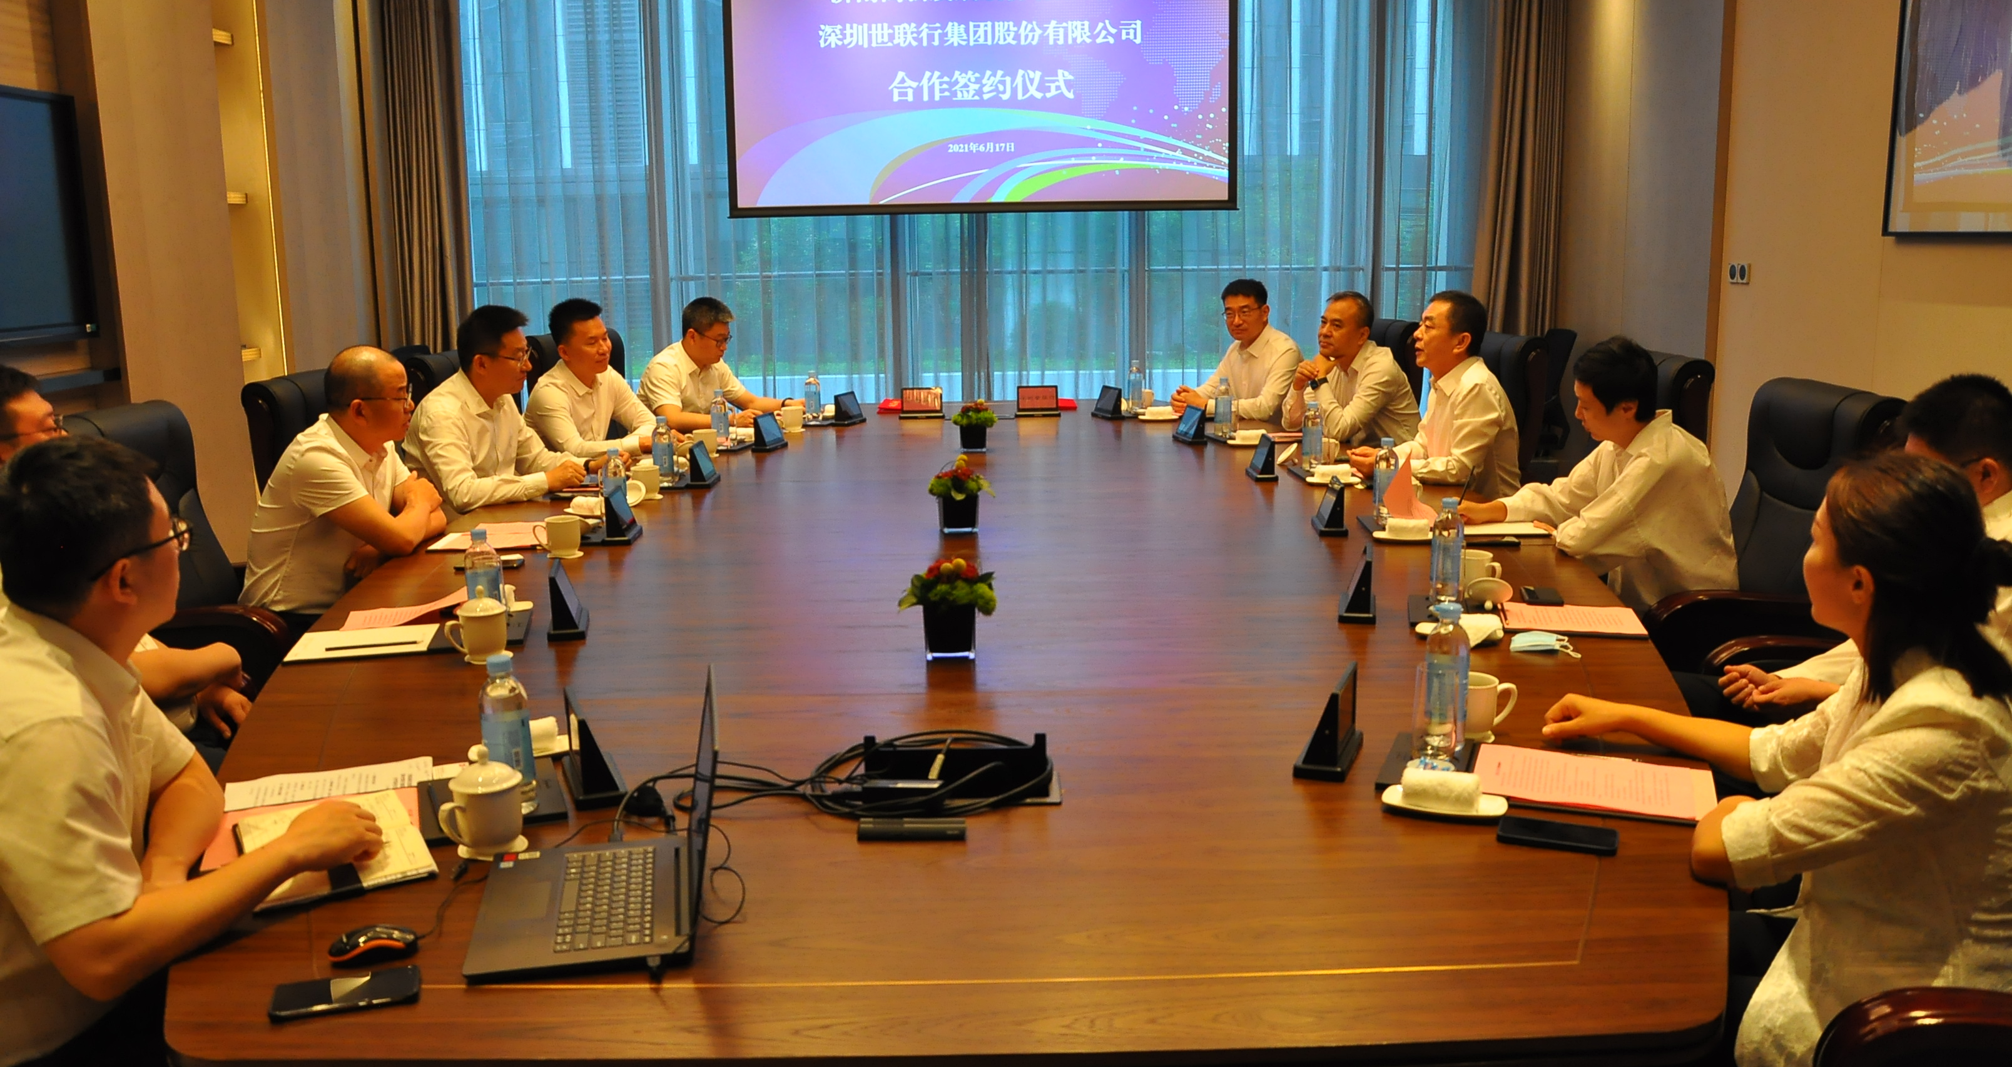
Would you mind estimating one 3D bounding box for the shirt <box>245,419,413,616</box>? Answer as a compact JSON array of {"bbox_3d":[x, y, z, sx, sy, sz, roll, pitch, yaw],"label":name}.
[{"bbox_3d":[-1.708,-0.042,3.830,0.380,0.530,0.460,1,11,7],"label":"shirt"}]

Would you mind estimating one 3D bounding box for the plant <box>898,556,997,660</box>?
[{"bbox_3d":[-0.110,0.136,2.868,0.185,0.183,0.170,-1,11,0],"label":"plant"}]

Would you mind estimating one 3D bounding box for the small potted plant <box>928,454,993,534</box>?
[{"bbox_3d":[-0.122,-0.109,4.078,0.173,0.203,0.163,-1,11,0],"label":"small potted plant"}]

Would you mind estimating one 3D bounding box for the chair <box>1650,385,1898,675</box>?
[{"bbox_3d":[1.654,0.246,3.537,0.670,1.155,0.660,-1,11,0],"label":"chair"}]

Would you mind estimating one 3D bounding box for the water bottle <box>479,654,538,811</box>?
[{"bbox_3d":[-0.653,0.263,1.976,0.066,0.217,0.066,-1,11,0],"label":"water bottle"}]

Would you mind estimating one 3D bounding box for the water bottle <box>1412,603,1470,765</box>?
[{"bbox_3d":[0.631,0.211,2.149,0.066,0.217,0.066,-1,11,0],"label":"water bottle"}]

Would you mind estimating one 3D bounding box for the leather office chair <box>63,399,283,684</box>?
[{"bbox_3d":[-2.041,0.229,3.993,0.751,1.126,0.672,-1,11,-2],"label":"leather office chair"}]

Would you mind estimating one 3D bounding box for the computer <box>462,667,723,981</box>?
[{"bbox_3d":[-0.473,0.327,1.748,0.272,0.246,0.334,-3,11,-12],"label":"computer"}]

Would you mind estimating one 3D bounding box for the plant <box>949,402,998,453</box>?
[{"bbox_3d":[-0.116,-0.402,5.623,0.168,0.188,0.158,-1,11,0],"label":"plant"}]

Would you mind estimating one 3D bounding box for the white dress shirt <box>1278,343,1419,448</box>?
[{"bbox_3d":[1.355,-0.454,5.775,0.514,0.573,0.514,-5,12,-20],"label":"white dress shirt"}]

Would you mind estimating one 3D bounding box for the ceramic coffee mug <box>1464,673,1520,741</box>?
[{"bbox_3d":[0.740,0.266,2.339,0.117,0.099,0.089,-1,11,0],"label":"ceramic coffee mug"}]

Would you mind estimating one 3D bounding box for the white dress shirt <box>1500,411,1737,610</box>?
[{"bbox_3d":[1.487,-0.032,3.650,0.470,0.520,0.480,1,11,7],"label":"white dress shirt"}]

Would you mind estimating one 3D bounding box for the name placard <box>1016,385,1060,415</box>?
[{"bbox_3d":[0.143,-0.585,6.700,0.198,0.130,0.085,0,11,2],"label":"name placard"}]

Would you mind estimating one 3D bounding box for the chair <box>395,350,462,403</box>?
[{"bbox_3d":[-1.671,-0.062,5.382,0.700,1.160,0.660,1,11,11],"label":"chair"}]

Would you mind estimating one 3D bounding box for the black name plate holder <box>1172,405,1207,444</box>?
[{"bbox_3d":[0.709,-0.424,5.798,0.085,0.137,0.200,-3,11,-13],"label":"black name plate holder"}]

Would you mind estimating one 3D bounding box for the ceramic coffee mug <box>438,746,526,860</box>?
[{"bbox_3d":[-0.685,0.347,1.941,0.128,0.141,0.096,-7,13,-30],"label":"ceramic coffee mug"}]

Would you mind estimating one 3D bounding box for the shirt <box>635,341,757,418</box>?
[{"bbox_3d":[-1.375,-0.567,6.648,0.395,0.553,0.543,7,14,37],"label":"shirt"}]

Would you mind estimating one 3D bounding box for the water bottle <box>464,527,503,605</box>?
[{"bbox_3d":[-1.032,0.105,2.960,0.066,0.219,0.066,-1,11,0],"label":"water bottle"}]

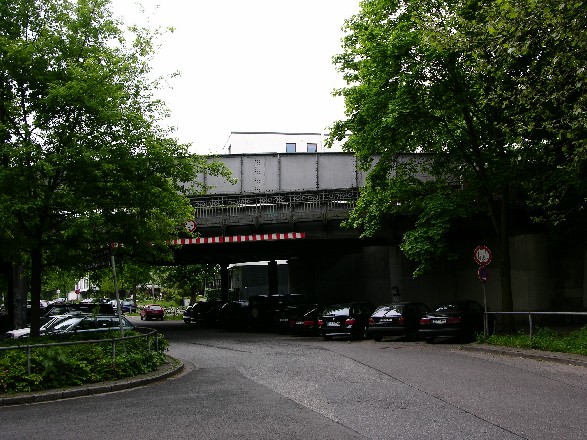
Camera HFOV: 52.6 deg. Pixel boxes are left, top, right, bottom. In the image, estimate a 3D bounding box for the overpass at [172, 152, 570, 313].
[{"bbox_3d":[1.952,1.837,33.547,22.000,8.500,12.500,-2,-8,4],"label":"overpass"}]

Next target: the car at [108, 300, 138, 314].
[{"bbox_3d":[-18.044,9.412,63.379,1.720,1.450,4.200,-3,-8,8],"label":"car"}]

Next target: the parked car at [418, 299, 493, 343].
[{"bbox_3d":[6.269,3.750,22.175,1.750,1.440,4.600,-6,-9,30],"label":"parked car"}]

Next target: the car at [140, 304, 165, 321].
[{"bbox_3d":[-13.064,8.611,54.891,1.650,1.400,4.000,1,-8,-22],"label":"car"}]

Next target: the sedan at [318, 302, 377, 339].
[{"bbox_3d":[2.761,4.163,24.554,1.800,1.450,4.600,-5,-9,27],"label":"sedan"}]

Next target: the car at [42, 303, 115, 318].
[{"bbox_3d":[-9.235,4.243,24.185,4.400,1.600,1.740,2,-8,-23],"label":"car"}]

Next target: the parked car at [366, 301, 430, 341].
[{"bbox_3d":[4.526,3.969,23.363,1.700,1.420,4.400,-6,-9,29],"label":"parked car"}]

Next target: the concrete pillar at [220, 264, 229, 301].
[{"bbox_3d":[-4.710,5.056,40.707,0.540,4.400,0.540,-2,-8,0],"label":"concrete pillar"}]

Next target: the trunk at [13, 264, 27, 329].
[{"bbox_3d":[-10.468,3.066,22.834,0.520,3.900,0.520,-2,-8,0],"label":"trunk"}]

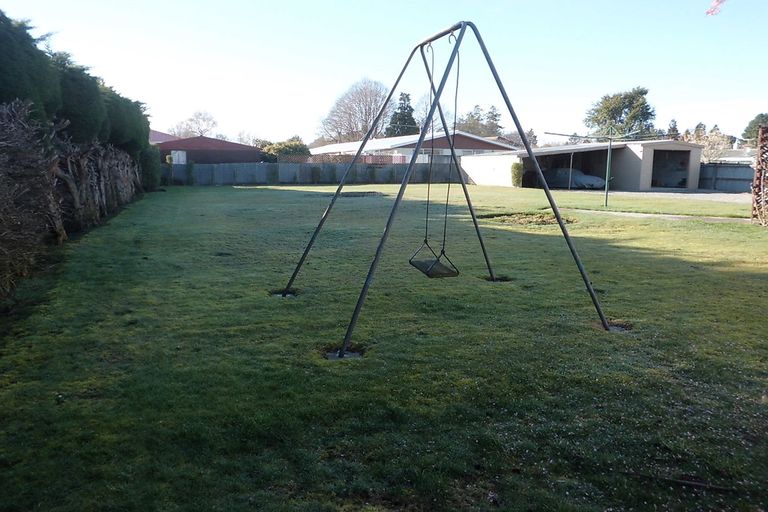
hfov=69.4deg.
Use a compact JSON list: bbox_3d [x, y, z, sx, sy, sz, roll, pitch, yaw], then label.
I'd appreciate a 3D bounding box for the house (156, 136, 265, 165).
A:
[{"bbox_3d":[-15.216,-8.097,45.311,9.400,3.500,8.500,-4,10,-24],"label":"house"}]

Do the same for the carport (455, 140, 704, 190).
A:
[{"bbox_3d":[13.265,-6.114,37.786,12.000,3.100,9.000,-4,10,-25],"label":"carport"}]

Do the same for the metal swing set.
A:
[{"bbox_3d":[0.535,-0.789,5.538,2.700,2.740,2.170,-3,10,-20],"label":"metal swing set"}]

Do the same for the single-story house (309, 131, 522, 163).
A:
[{"bbox_3d":[1.702,-9.751,54.130,12.000,4.200,19.000,-4,10,-25],"label":"single-story house"}]

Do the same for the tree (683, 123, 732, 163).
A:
[{"bbox_3d":[26.906,-8.248,45.212,4.100,4.900,4.100,-5,11,-30],"label":"tree"}]

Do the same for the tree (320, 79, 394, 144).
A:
[{"bbox_3d":[-3.618,-17.415,74.149,9.400,12.400,9.400,1,9,0],"label":"tree"}]

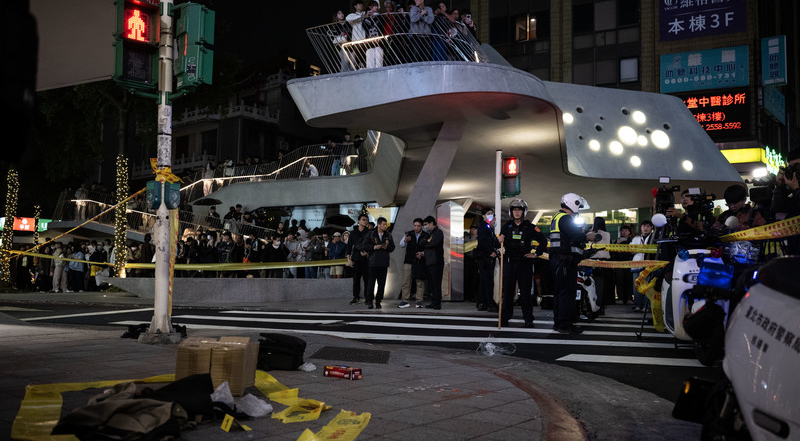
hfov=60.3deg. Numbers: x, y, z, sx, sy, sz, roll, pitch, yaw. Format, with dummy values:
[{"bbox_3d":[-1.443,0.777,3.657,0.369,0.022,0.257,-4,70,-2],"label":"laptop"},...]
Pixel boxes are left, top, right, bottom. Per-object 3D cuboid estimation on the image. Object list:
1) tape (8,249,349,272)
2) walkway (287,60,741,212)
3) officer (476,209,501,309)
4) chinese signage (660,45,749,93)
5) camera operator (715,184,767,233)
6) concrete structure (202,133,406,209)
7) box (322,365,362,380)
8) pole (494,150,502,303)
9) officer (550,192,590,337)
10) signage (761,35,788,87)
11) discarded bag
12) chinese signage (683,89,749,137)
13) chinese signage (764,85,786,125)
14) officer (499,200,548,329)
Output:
[{"bbox_3d":[-5.892,0.964,16.200,11.000,0.550,0.300,-1,-3,29],"label":"tape"},{"bbox_3d":[2.750,-1.850,16.200,9.400,2.900,6.800,-1,-4,25],"label":"walkway"},{"bbox_3d":[1.496,0.672,11.777,0.360,1.750,0.480,-1,-4,32],"label":"officer"},{"bbox_3d":[14.487,-7.176,32.851,3.854,1.855,0.250,-1,-4,27],"label":"chinese signage"},{"bbox_3d":[3.074,0.450,6.200,0.550,1.640,0.480,-1,-3,20],"label":"camera operator"},{"bbox_3d":[-3.482,-1.847,26.500,7.500,2.800,3.800,0,-3,0],"label":"concrete structure"},{"bbox_3d":[-0.388,1.041,4.713,0.246,0.068,0.108,-2,-4,37],"label":"box"},{"bbox_3d":[1.863,0.129,13.027,0.120,2.930,0.120,-1,-4,23],"label":"pole"},{"bbox_3d":[2.222,0.559,8.950,0.480,1.790,0.500,0,-3,-9],"label":"officer"},{"bbox_3d":[20.364,-8.658,37.500,1.150,2.550,0.250,-1,-3,28],"label":"signage"},{"bbox_3d":[-0.826,0.917,4.800,0.340,0.250,0.260,0,-3,0],"label":"discarded bag"},{"bbox_3d":[14.599,-5.007,32.793,3.768,2.208,0.250,-1,-4,27],"label":"chinese signage"},{"bbox_3d":[18.621,-5.967,34.133,0.200,1.550,4.778,-2,-4,40],"label":"chinese signage"},{"bbox_3d":[1.704,0.586,9.500,0.680,1.780,0.420,0,-3,5],"label":"officer"}]

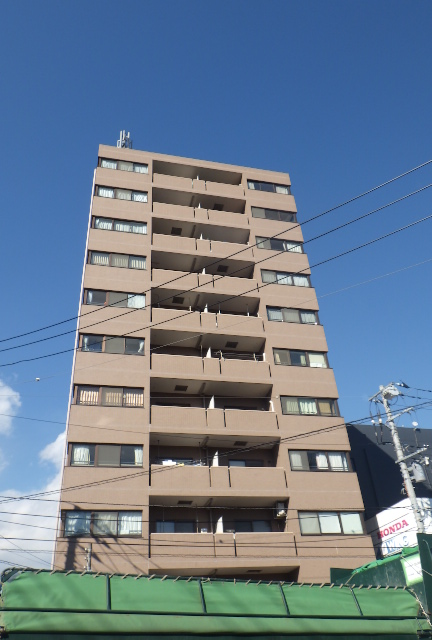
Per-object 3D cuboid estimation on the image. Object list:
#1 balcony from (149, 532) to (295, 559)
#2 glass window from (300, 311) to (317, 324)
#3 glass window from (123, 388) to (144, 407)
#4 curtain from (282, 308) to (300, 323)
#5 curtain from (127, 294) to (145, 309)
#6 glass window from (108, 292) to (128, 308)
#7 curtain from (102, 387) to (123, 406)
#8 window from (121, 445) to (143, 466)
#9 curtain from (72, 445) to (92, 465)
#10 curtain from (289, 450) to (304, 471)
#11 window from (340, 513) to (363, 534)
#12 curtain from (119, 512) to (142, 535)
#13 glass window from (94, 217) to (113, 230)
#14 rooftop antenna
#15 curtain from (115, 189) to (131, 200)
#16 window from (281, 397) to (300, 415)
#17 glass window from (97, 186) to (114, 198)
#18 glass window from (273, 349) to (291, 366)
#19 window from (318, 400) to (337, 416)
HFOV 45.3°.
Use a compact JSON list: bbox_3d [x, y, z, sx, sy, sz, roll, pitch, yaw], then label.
[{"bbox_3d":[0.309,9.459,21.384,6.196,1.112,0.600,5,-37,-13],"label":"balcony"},{"bbox_3d":[5.436,-0.147,30.424,0.950,0.980,0.100,5,-37,-13],"label":"glass window"},{"bbox_3d":[-3.898,3.741,24.592,0.990,1.020,0.080,5,-37,-13],"label":"glass window"},{"bbox_3d":[4.404,-0.079,30.055,1.040,1.020,0.100,5,-37,-13],"label":"curtain"},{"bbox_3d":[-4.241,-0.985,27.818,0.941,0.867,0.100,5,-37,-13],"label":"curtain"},{"bbox_3d":[-5.154,-1.039,27.310,1.015,0.901,0.100,5,-38,-13],"label":"glass window"},{"bbox_3d":[-4.771,3.562,23.904,0.943,0.957,0.100,5,-38,-13],"label":"curtain"},{"bbox_3d":[-3.657,5.968,22.646,0.960,0.998,0.100,5,-37,-13],"label":"window"},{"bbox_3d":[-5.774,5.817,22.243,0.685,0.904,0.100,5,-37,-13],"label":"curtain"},{"bbox_3d":[3.812,6.595,24.252,0.564,0.838,0.120,5,-38,-13],"label":"curtain"},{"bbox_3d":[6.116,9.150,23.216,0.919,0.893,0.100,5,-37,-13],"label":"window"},{"bbox_3d":[-3.547,8.443,21.479,0.970,0.930,0.120,5,-37,-13],"label":"curtain"},{"bbox_3d":[-6.681,-5.667,30.890,1.077,0.985,0.080,5,-37,-13],"label":"glass window"},{"bbox_3d":[-6.577,-12.979,37.407,1.050,2.000,1.000,5,-38,-13],"label":"rooftop antenna"},{"bbox_3d":[-5.879,-7.851,32.967,1.060,1.020,0.100,5,-37,-13],"label":"curtain"},{"bbox_3d":[3.831,4.412,26.483,0.986,0.985,0.080,5,-37,-13],"label":"window"},{"bbox_3d":[-6.999,-8.076,32.792,1.000,0.940,0.120,5,-37,-13],"label":"glass window"},{"bbox_3d":[3.629,2.060,28.173,0.941,0.985,0.080,5,-37,-13],"label":"glass window"},{"bbox_3d":[5.815,4.575,26.796,1.020,1.020,0.080,5,-37,-13],"label":"window"}]

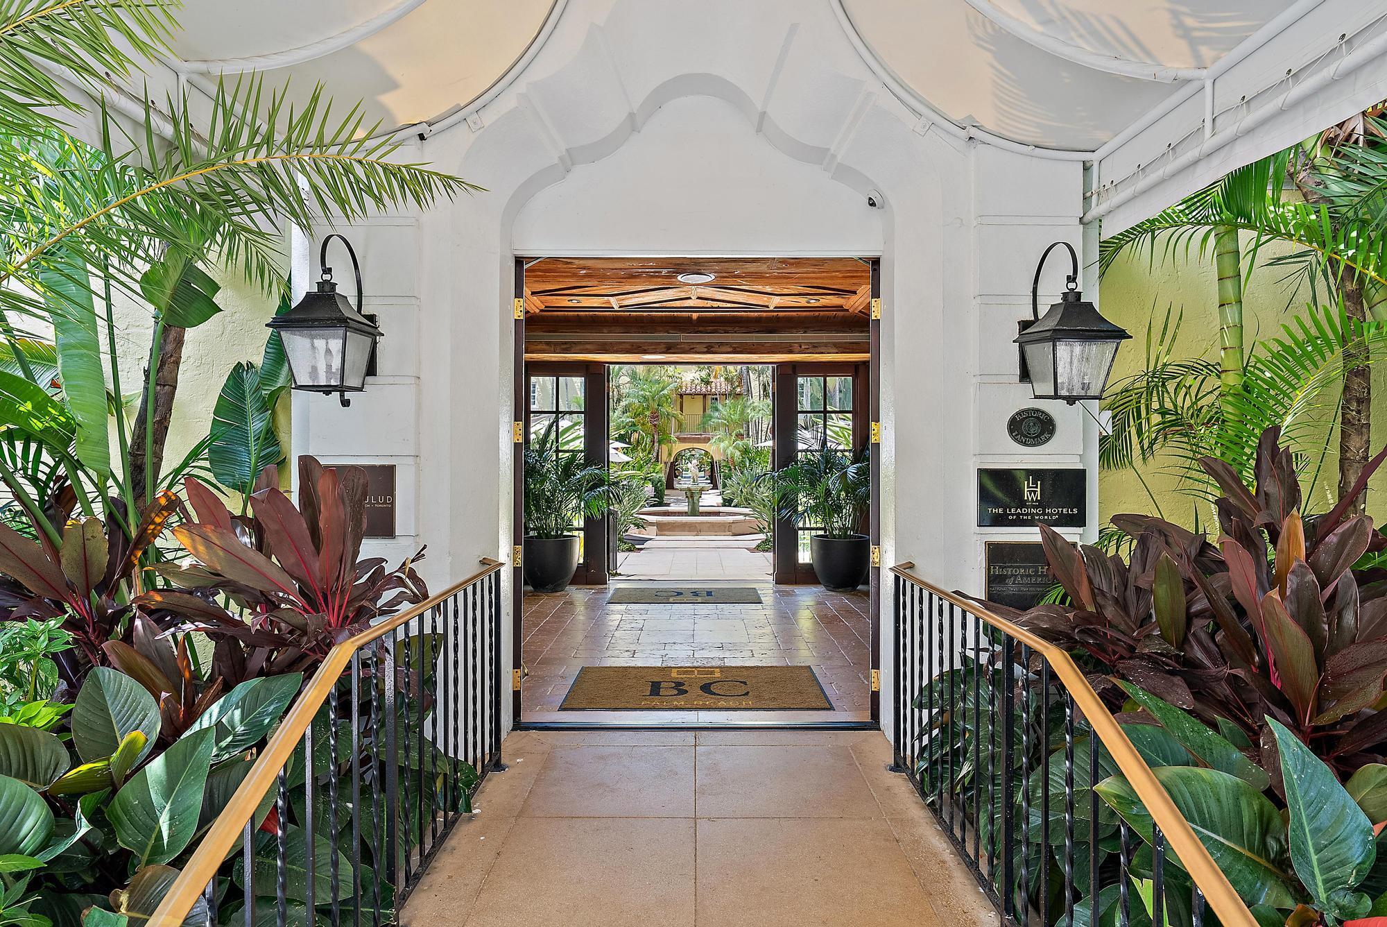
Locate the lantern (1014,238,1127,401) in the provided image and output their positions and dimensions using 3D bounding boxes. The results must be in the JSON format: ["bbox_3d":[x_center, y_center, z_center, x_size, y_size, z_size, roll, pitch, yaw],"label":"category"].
[{"bbox_3d":[1.573,-0.597,3.295,0.335,0.700,0.500,0,0,0],"label":"lantern"}]

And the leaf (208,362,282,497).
[{"bbox_3d":[-2.330,-0.177,4.000,0.370,0.700,0.170,0,0,-18],"label":"leaf"}]

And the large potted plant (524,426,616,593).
[{"bbox_3d":[-1.470,0.490,8.220,1.200,1.740,1.080,0,0,0],"label":"large potted plant"}]

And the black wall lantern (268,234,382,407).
[{"bbox_3d":[-1.523,-0.618,3.295,0.335,0.735,0.500,0,0,0],"label":"black wall lantern"}]

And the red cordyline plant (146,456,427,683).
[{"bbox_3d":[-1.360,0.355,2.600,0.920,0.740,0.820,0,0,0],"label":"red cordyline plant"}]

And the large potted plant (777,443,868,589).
[{"bbox_3d":[1.470,0.580,8.220,1.200,1.560,1.080,0,0,0],"label":"large potted plant"}]

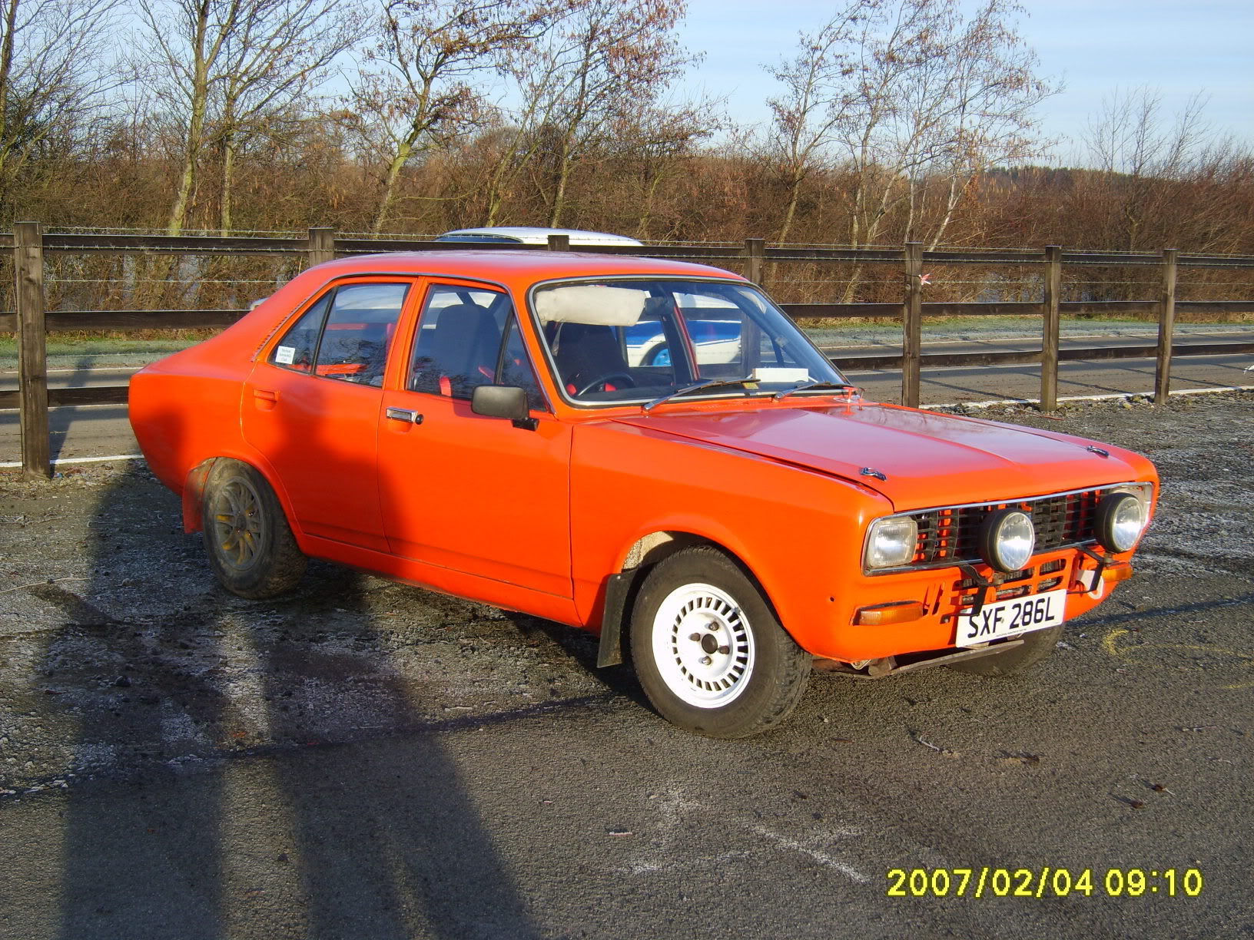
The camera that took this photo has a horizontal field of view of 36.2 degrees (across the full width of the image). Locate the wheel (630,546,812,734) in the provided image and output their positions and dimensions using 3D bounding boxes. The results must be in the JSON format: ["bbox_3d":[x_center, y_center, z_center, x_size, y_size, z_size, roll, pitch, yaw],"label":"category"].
[{"bbox_3d":[0.271,0.500,5.594,0.552,0.550,0.175,7,9,38],"label":"wheel"}]

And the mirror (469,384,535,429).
[{"bbox_3d":[-0.381,-0.194,5.920,0.185,0.132,0.085,-2,8,-26],"label":"mirror"}]

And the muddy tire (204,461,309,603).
[{"bbox_3d":[-1.432,0.205,7.389,0.162,0.586,0.586,-5,10,-42],"label":"muddy tire"}]

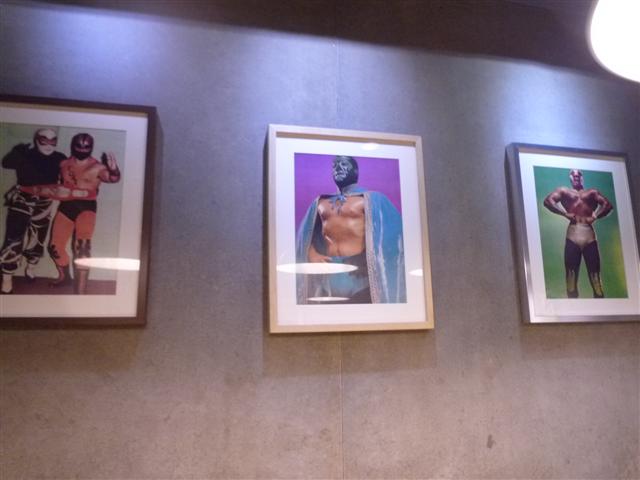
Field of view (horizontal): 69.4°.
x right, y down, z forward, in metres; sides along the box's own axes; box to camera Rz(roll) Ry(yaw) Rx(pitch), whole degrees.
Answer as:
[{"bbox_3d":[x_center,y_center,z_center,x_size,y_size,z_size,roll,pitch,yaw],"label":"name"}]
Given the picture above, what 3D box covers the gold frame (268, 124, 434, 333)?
[{"bbox_3d":[0.078,-0.031,1.219,0.425,0.528,0.037,1,-10,-12],"label":"gold frame"}]

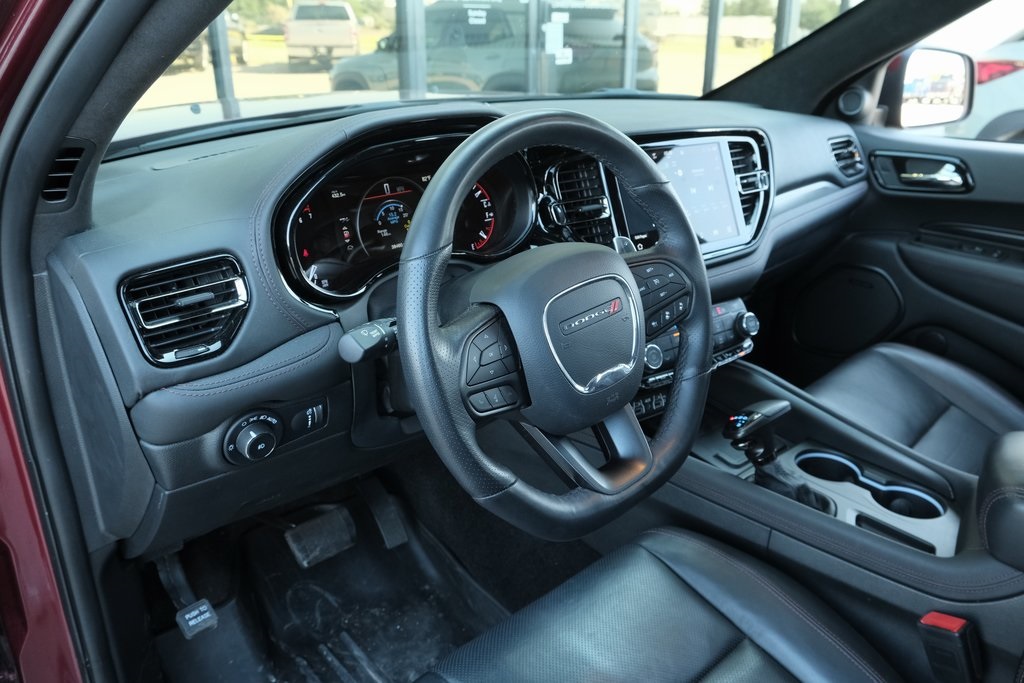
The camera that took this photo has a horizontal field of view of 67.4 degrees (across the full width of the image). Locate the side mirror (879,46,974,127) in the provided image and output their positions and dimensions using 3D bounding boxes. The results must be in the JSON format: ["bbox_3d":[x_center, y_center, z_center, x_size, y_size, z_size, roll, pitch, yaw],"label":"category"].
[{"bbox_3d":[0.882,-0.550,1.674,0.235,0.172,0.110,-15,26,-32],"label":"side mirror"}]

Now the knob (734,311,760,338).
[{"bbox_3d":[0.349,-0.029,1.148,0.036,0.036,0.024,-19,17,-39],"label":"knob"}]

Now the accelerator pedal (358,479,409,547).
[{"bbox_3d":[-0.227,0.297,1.360,0.043,0.130,0.030,-19,-8,-39],"label":"accelerator pedal"}]

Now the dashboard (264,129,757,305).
[{"bbox_3d":[0.078,-0.171,0.939,0.790,0.185,0.120,-19,15,-39],"label":"dashboard"}]

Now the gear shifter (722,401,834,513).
[{"bbox_3d":[0.340,0.134,0.963,0.068,0.120,0.150,-19,29,-39],"label":"gear shifter"}]

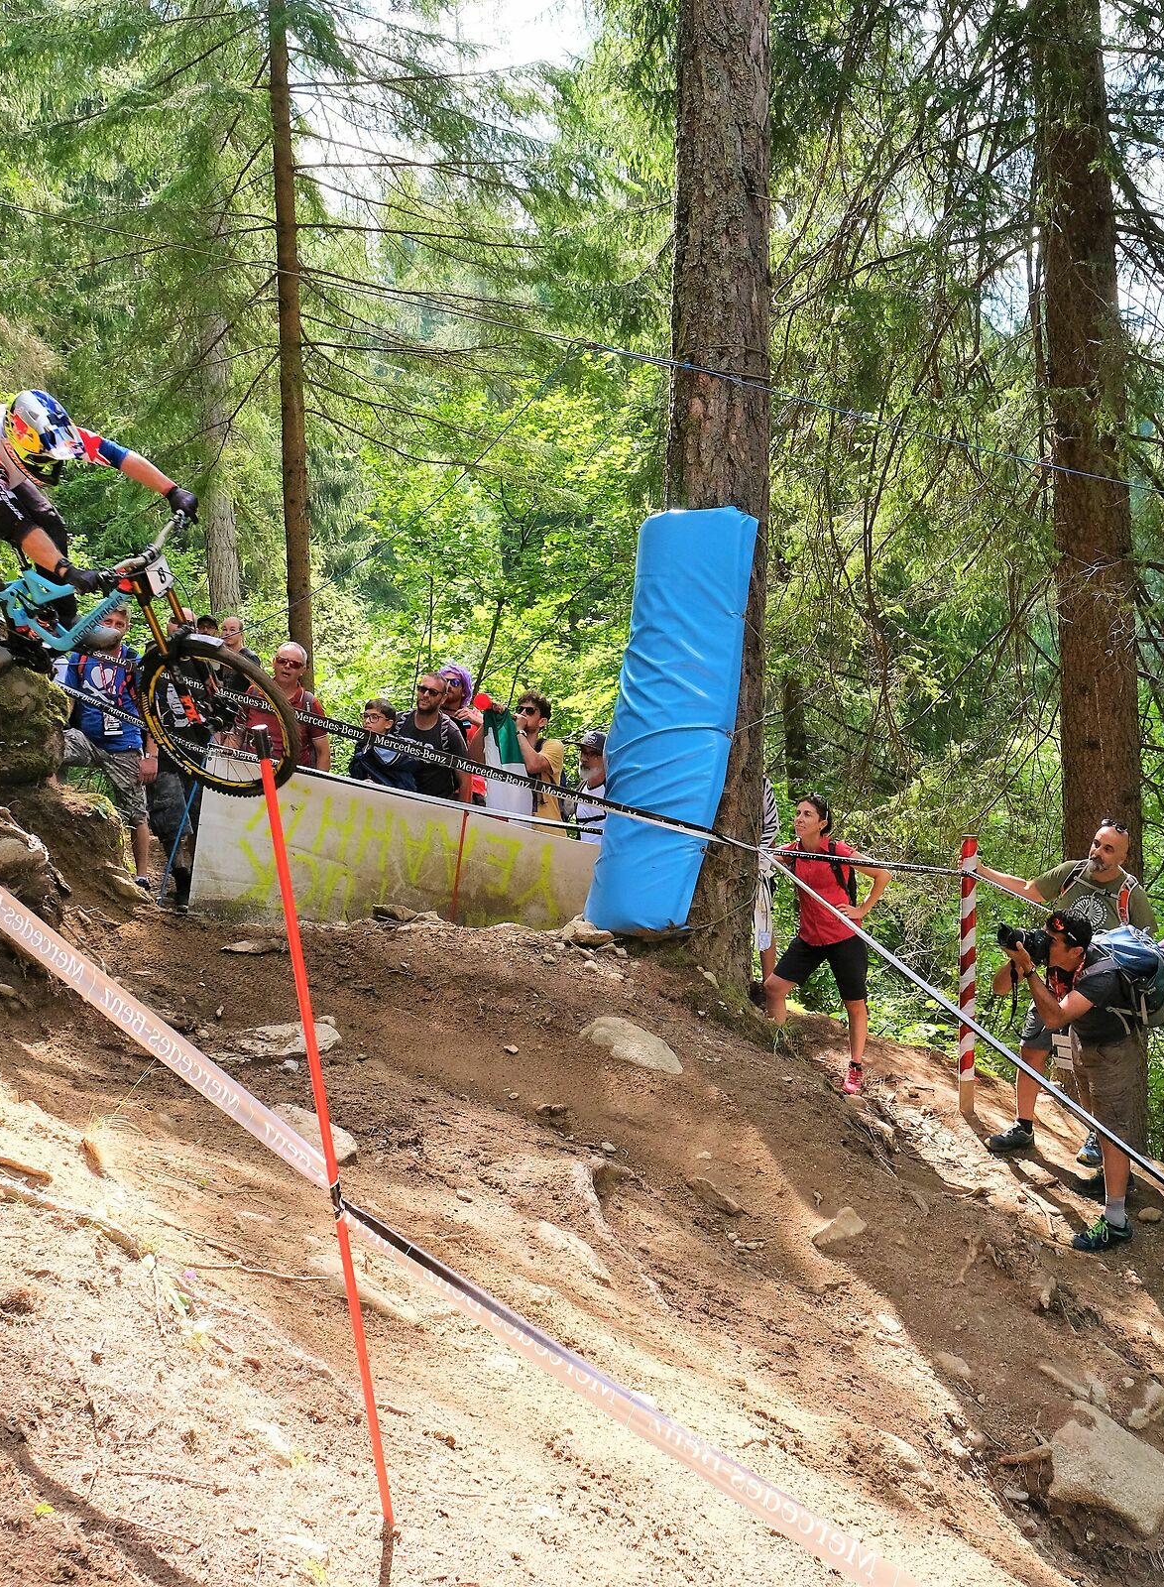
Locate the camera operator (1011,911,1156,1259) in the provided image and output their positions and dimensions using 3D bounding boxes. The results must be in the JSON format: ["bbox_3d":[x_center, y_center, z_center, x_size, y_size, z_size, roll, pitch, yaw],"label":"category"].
[{"bbox_3d":[2.130,1.211,6.800,0.600,1.430,0.490,-2,1,-12],"label":"camera operator"}]

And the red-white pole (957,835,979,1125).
[{"bbox_3d":[1.909,0.920,7.850,0.085,1.430,0.085,1,-1,0],"label":"red-white pole"}]

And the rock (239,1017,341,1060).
[{"bbox_3d":[-1.185,0.983,6.400,0.420,0.110,0.320,-1,-1,0],"label":"rock"}]

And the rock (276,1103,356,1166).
[{"bbox_3d":[-0.770,0.989,4.600,0.220,0.120,0.170,10,7,-17],"label":"rock"}]

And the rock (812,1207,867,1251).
[{"bbox_3d":[0.876,1.481,5.400,0.170,0.110,0.130,10,7,-17],"label":"rock"}]

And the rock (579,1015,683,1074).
[{"bbox_3d":[0.184,0.965,6.100,0.360,0.150,0.230,10,7,-17],"label":"rock"}]

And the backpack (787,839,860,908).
[{"bbox_3d":[1.374,0.443,8.780,0.320,0.420,0.250,-1,-2,30],"label":"backpack"}]

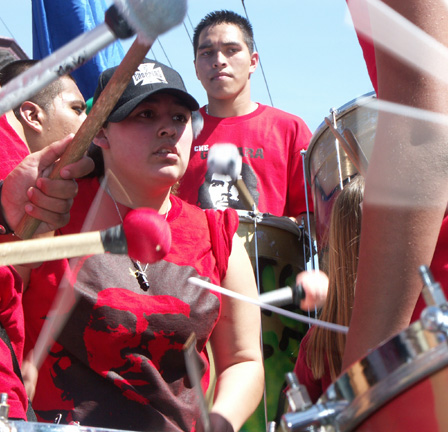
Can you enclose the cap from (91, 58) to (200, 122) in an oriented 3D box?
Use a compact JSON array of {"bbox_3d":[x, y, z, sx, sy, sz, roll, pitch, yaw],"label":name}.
[{"bbox_3d":[-0.139,-0.221,2.925,0.170,0.125,0.265,-5,-3,-21],"label":"cap"}]

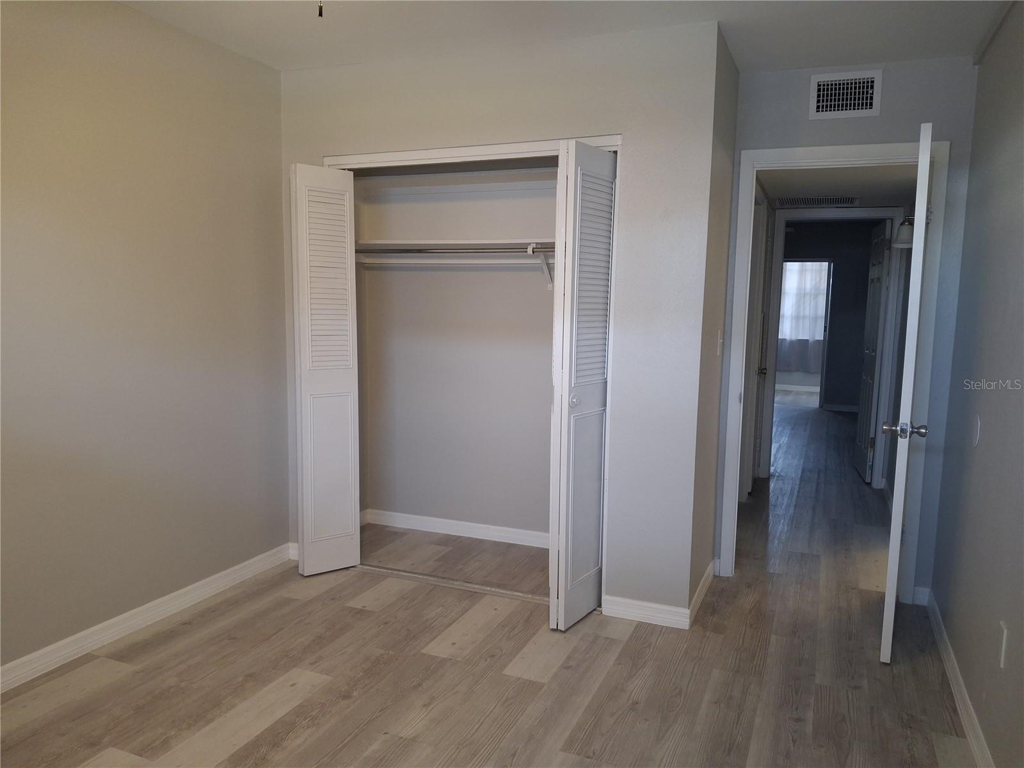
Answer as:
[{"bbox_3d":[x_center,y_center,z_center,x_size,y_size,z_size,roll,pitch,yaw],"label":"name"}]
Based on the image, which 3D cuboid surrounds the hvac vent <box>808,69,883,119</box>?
[{"bbox_3d":[1.514,-1.312,3.359,0.296,0.198,0.022,4,7,23],"label":"hvac vent"}]

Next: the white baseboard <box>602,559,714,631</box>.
[{"bbox_3d":[0.719,0.949,3.534,0.379,0.100,0.706,4,7,23],"label":"white baseboard"}]

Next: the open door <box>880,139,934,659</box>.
[{"bbox_3d":[1.633,0.042,3.052,0.038,2.007,0.733,5,7,29],"label":"open door"}]

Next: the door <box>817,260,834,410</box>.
[{"bbox_3d":[4.357,-0.677,10.248,0.045,2.000,0.740,4,7,23],"label":"door"}]

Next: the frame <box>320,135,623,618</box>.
[{"bbox_3d":[-0.243,-0.056,3.503,1.503,2.063,0.100,4,7,23],"label":"frame"}]

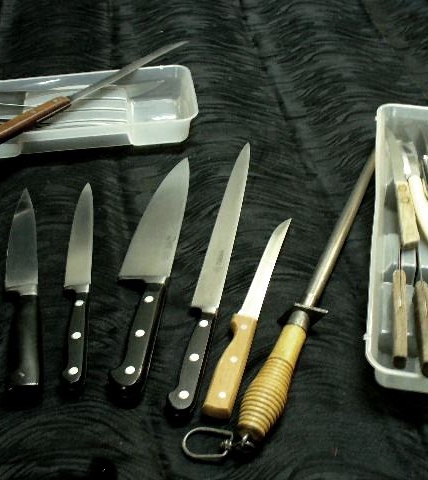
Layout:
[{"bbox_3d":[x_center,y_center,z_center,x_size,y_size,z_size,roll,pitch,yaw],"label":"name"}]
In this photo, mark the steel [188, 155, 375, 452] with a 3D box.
[{"bbox_3d":[0.090,0.028,0.645,0.067,0.035,0.412,18,49,16],"label":"steel"}]

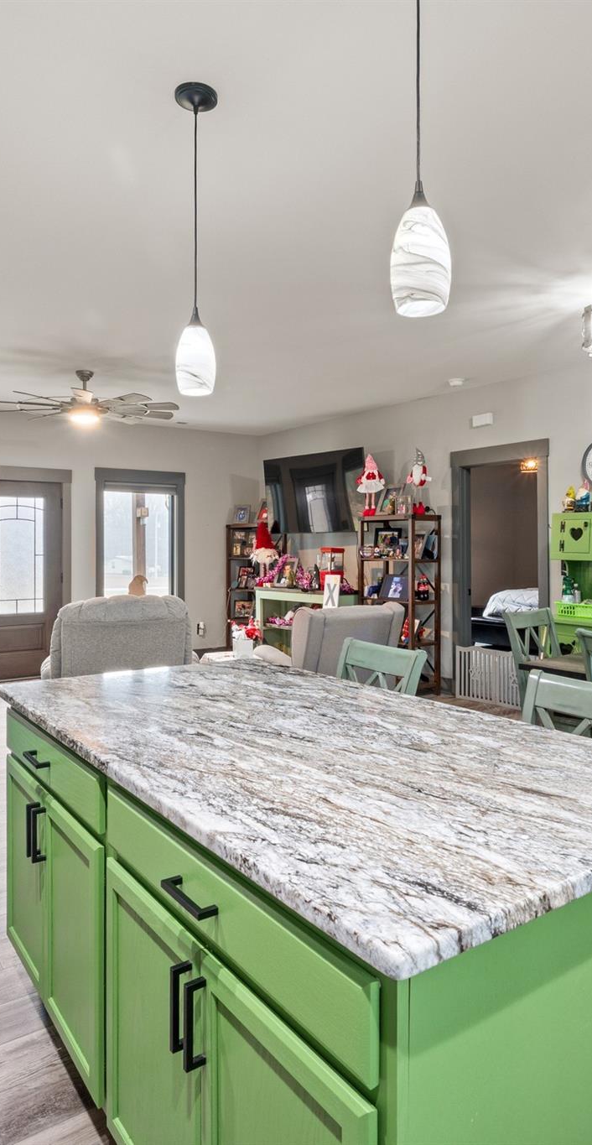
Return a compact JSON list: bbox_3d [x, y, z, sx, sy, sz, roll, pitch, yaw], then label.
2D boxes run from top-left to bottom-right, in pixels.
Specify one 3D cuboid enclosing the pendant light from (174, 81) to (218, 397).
[{"bbox_3d":[-0.303,-0.991,2.169,0.130,0.906,0.130,0,1,0],"label":"pendant light"}]

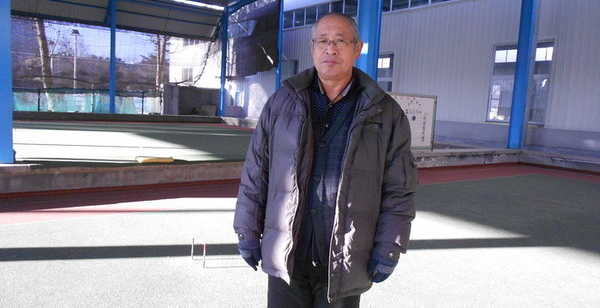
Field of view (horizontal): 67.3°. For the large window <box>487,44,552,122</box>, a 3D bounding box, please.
[{"bbox_3d":[8.758,-2.822,18.051,0.120,3.204,2.394,-2,8,-37],"label":"large window"}]

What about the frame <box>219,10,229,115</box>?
[{"bbox_3d":[-4.877,-5.803,28.924,0.250,6.680,0.300,-2,8,-37],"label":"frame"}]

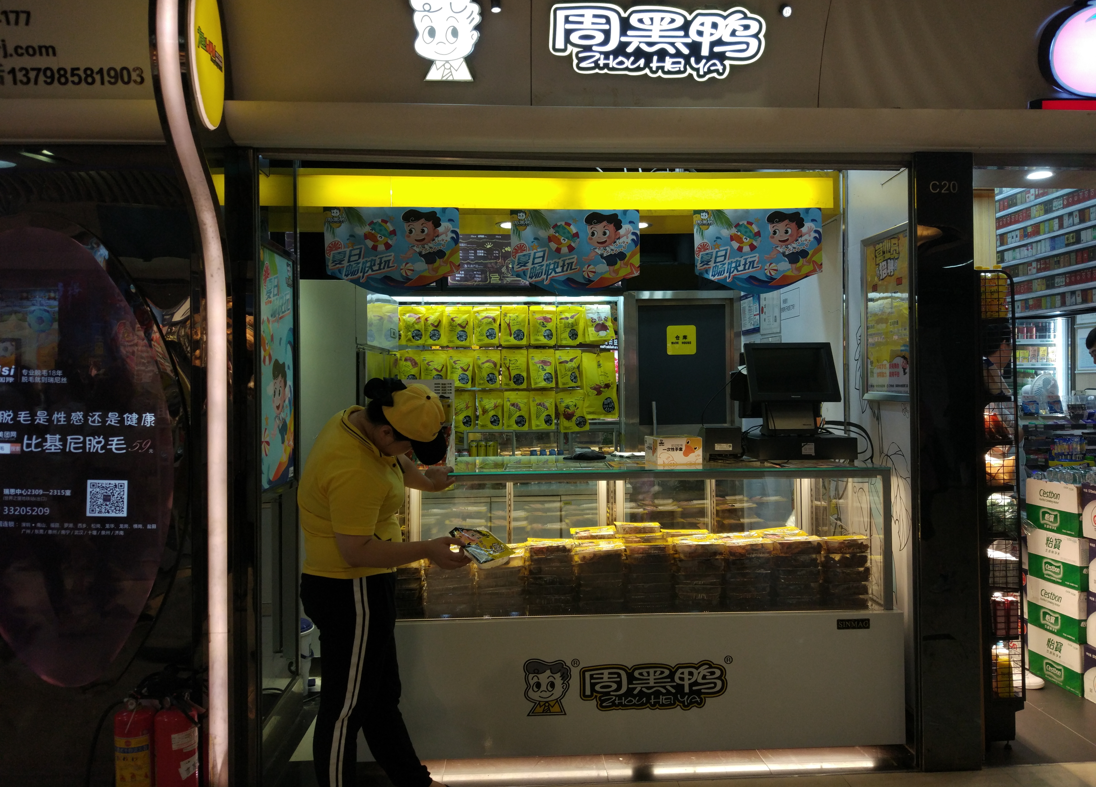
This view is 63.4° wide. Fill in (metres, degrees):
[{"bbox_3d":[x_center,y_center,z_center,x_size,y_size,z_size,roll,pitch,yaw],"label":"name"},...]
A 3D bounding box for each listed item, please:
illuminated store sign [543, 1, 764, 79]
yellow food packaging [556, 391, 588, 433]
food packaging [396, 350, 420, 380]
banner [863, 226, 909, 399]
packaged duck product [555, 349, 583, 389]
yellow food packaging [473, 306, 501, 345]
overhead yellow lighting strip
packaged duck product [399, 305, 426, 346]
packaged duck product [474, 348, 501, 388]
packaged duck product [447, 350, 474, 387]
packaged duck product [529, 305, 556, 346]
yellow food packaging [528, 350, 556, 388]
[{"bbox_3d":[0.353,-1.148,2.901,0.692,0.225,0.060,0,21,-3],"label":"illuminated store sign"},{"bbox_3d":[0.146,0.112,5.388,0.176,0.243,0.040,-1,0,-3],"label":"yellow food packaging"},{"bbox_3d":[-0.844,-0.145,5.359,0.150,0.234,0.040,-1,0,-3],"label":"food packaging"},{"bbox_3d":[1.435,-0.336,3.773,0.035,0.720,0.520,-1,0,-3],"label":"banner"},{"bbox_3d":[0.122,-0.141,5.107,0.150,0.227,0.045,0,-1,-3],"label":"packaged duck product"},{"bbox_3d":[-0.372,-0.414,5.388,0.169,0.238,0.040,-1,0,-3],"label":"yellow food packaging"},{"bbox_3d":[-0.051,-0.971,4.286,2.870,0.185,0.160,-1,0,-3],"label":"overhead yellow lighting strip"},{"bbox_3d":[-0.772,-0.387,5.055,0.147,0.228,0.045,0,-1,-3],"label":"packaged duck product"},{"bbox_3d":[-0.364,-0.156,5.388,0.161,0.235,0.040,-1,0,-3],"label":"packaged duck product"},{"bbox_3d":[-0.532,-0.145,5.378,0.158,0.230,0.040,-1,0,-3],"label":"packaged duck product"},{"bbox_3d":[-0.029,-0.390,5.098,0.151,0.230,0.045,0,-1,-3],"label":"packaged duck product"},{"bbox_3d":[-0.034,-0.151,5.408,0.164,0.235,0.040,-1,0,-3],"label":"yellow food packaging"}]

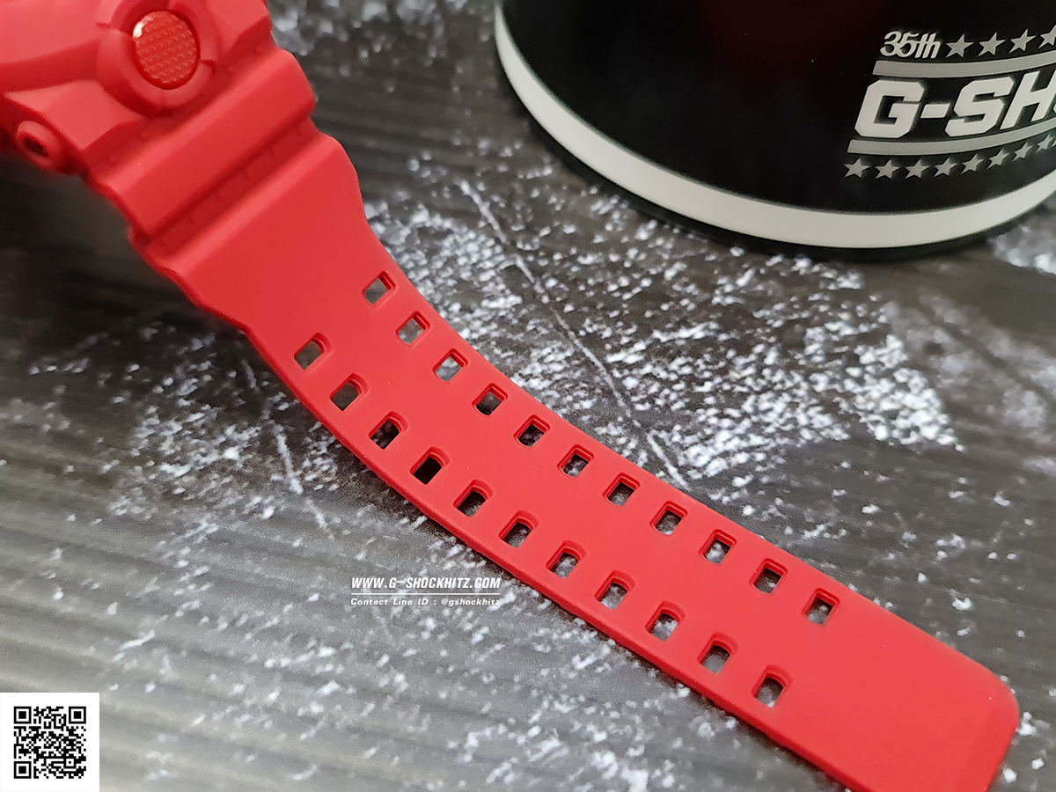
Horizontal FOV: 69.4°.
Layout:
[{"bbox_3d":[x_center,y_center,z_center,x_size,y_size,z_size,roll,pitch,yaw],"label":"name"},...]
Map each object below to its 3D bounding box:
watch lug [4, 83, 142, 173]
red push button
[{"bbox_3d":[-0.043,-0.027,0.072,0.006,0.007,0.008,29,66,30],"label":"watch lug"},{"bbox_3d":[-0.035,-0.033,0.073,0.003,0.007,0.007,29,66,30],"label":"red push button"}]

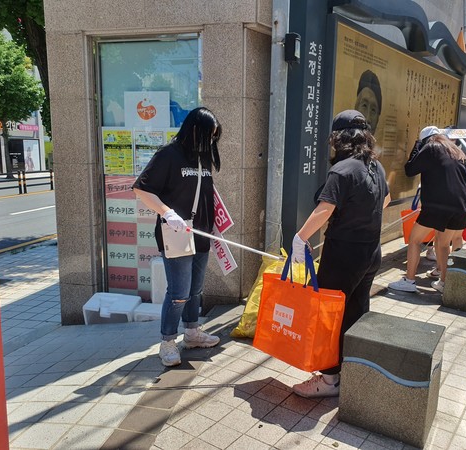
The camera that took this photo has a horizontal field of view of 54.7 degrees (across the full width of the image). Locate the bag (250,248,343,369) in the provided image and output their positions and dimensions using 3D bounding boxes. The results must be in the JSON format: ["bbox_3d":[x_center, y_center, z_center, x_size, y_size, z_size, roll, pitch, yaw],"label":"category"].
[{"bbox_3d":[0.350,0.404,2.320,0.201,0.539,0.398,2,6,-38],"label":"bag"}]

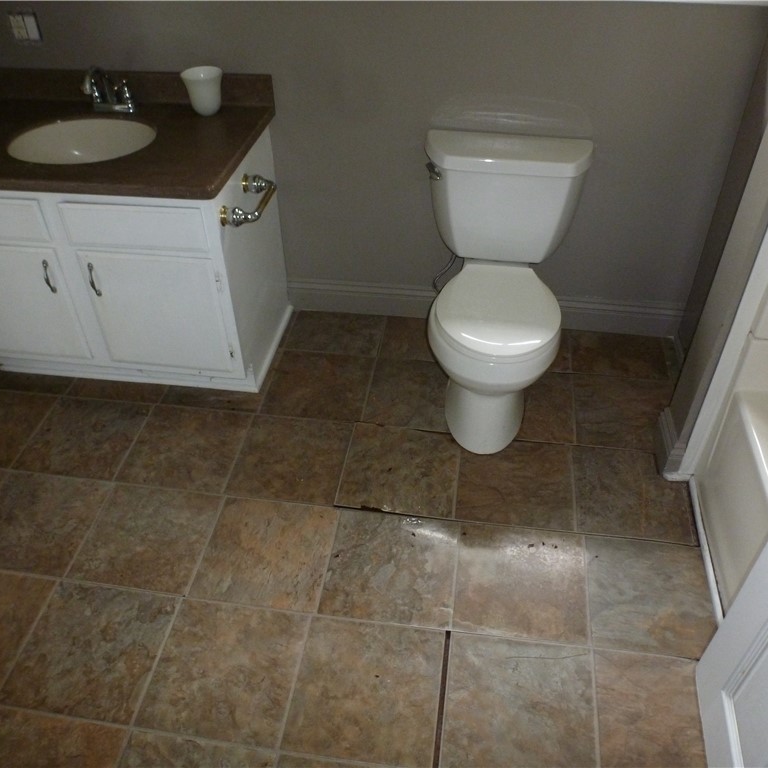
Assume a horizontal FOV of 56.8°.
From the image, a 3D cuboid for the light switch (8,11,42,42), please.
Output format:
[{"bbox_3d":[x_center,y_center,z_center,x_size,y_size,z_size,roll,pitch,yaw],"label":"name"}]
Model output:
[{"bbox_3d":[-1.042,-1.035,2.061,0.082,0.083,0.014,5,42,7],"label":"light switch"}]

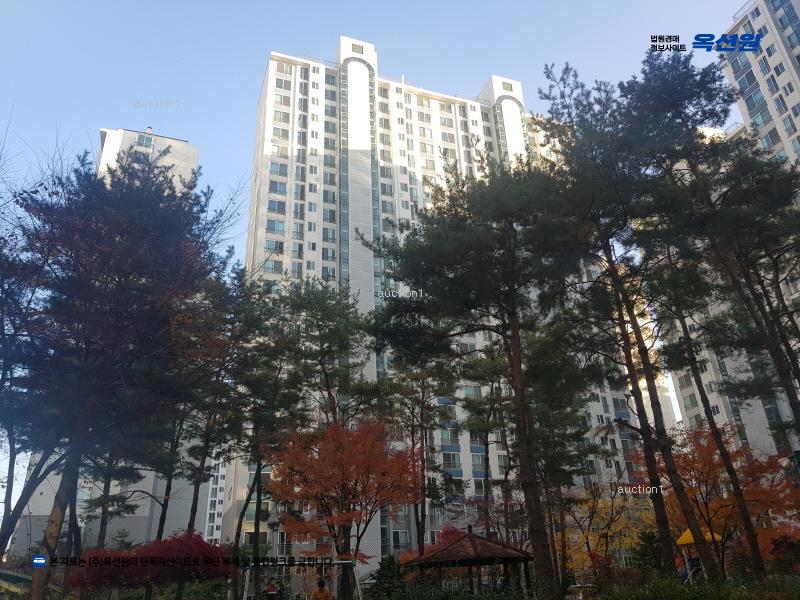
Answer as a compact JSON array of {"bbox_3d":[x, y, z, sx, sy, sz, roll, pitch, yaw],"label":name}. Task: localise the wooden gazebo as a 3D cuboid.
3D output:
[{"bbox_3d":[2.650,10.144,22.131,3.500,3.350,3.500,20,-33,-39],"label":"wooden gazebo"}]

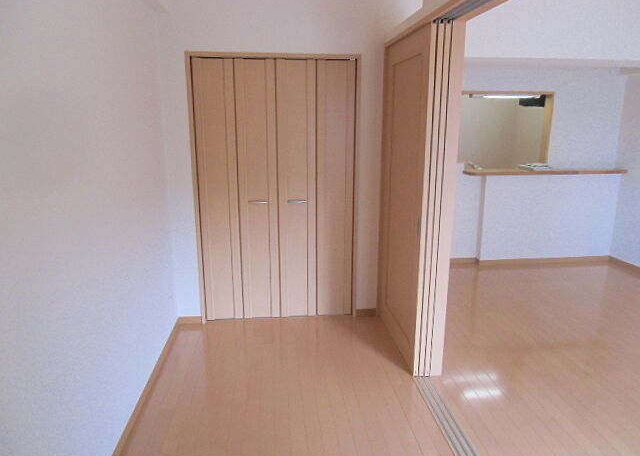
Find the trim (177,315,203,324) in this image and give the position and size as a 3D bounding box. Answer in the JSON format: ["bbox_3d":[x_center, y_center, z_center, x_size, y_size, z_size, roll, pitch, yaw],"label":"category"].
[{"bbox_3d":[-1.022,0.732,3.496,0.195,0.062,0.013,-2,14,-6],"label":"trim"}]

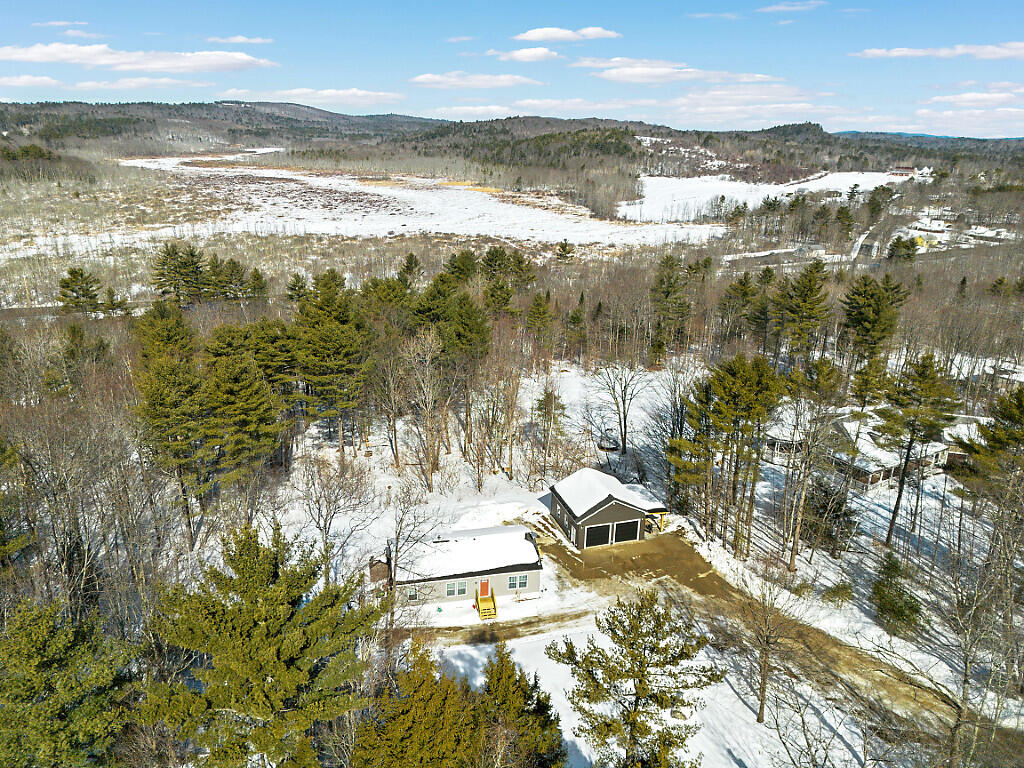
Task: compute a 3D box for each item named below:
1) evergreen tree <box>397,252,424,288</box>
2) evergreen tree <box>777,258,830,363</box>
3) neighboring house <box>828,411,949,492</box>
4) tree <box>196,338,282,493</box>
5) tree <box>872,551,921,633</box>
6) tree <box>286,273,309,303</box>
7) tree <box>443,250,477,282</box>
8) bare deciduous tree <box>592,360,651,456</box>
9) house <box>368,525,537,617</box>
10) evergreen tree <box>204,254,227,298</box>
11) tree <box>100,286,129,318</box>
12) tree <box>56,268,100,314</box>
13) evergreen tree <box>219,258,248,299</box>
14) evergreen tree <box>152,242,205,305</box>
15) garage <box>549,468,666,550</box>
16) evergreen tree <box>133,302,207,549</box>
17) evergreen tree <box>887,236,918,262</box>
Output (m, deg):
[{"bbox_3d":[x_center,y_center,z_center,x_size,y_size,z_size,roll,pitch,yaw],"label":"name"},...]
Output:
[{"bbox_3d":[-30.920,-32.690,219.550,8.660,15.850,8.660,0,19,0],"label":"evergreen tree"},{"bbox_3d":[63.410,-15.550,152.880,11.630,22.870,11.050,8,21,22],"label":"evergreen tree"},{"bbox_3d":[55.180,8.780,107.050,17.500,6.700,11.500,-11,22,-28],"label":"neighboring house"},{"bbox_3d":[-33.720,4.720,89.240,9.300,21.970,9.300,0,19,0],"label":"tree"},{"bbox_3d":[36.130,19.610,67.590,4.760,7.910,4.760,0,19,0],"label":"tree"},{"bbox_3d":[-62.845,-27.890,206.637,6.400,9.060,6.400,-5,19,-16],"label":"tree"},{"bbox_3d":[-14.300,-29.190,205.120,9.820,18.630,9.820,0,19,0],"label":"tree"},{"bbox_3d":[16.590,3.800,103.770,8.180,14.240,8.180,3,19,9],"label":"bare deciduous tree"},{"bbox_3d":[-5.301,17.896,71.762,15.300,5.100,9.400,-3,19,-11],"label":"house"},{"bbox_3d":[-102.100,-36.330,241.580,7.490,15.390,7.490,-8,21,-22],"label":"evergreen tree"},{"bbox_3d":[-124.390,-25.740,220.400,8.690,9.150,8.260,-11,22,-28],"label":"tree"},{"bbox_3d":[-126.030,-27.160,206.650,12.520,12.800,12.520,0,19,0],"label":"tree"},{"bbox_3d":[-88.140,-32.960,224.310,9.480,13.270,9.480,0,19,0],"label":"evergreen tree"},{"bbox_3d":[-96.218,-31.124,202.087,14.800,17.850,14.800,-8,20,-24],"label":"evergreen tree"},{"bbox_3d":[10.911,13.779,81.455,11.200,5.500,8.900,-5,19,-16],"label":"garage"},{"bbox_3d":[-36.480,5.280,77.280,6.970,28.690,6.970,0,19,0],"label":"evergreen tree"},{"bbox_3d":[171.901,-57.837,310.472,13.990,12.900,13.990,10,21,27],"label":"evergreen tree"}]

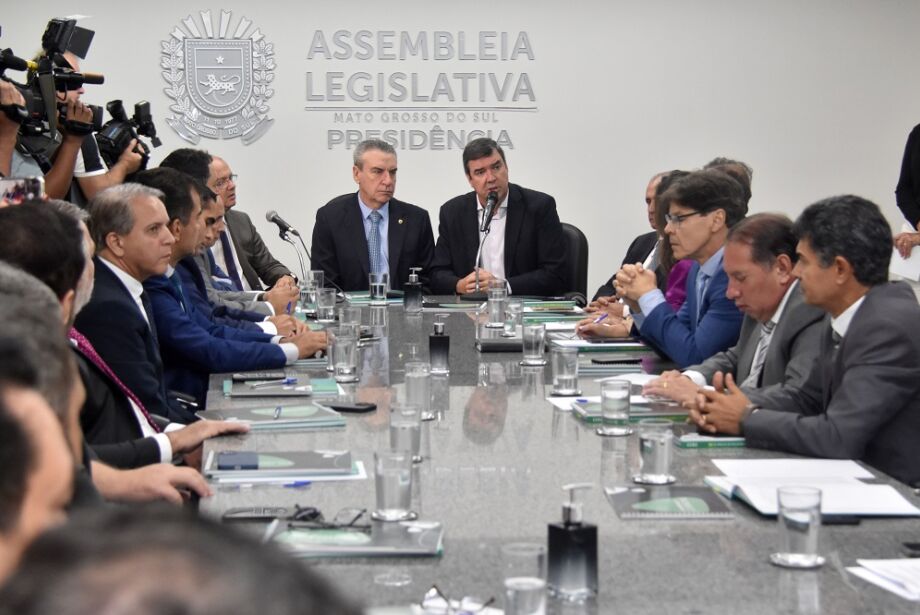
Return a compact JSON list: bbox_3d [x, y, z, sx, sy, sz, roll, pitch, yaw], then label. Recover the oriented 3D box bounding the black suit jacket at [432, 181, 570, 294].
[{"bbox_3d":[0.147,-0.130,7.456,0.550,0.680,0.450,0,6,1],"label":"black suit jacket"}]

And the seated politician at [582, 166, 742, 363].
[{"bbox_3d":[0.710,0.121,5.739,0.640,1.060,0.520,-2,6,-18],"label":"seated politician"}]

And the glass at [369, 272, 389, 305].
[{"bbox_3d":[-0.298,-0.068,7.023,0.076,0.114,0.076,-1,6,-6],"label":"glass"}]

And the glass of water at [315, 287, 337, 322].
[{"bbox_3d":[-0.451,-0.011,6.474,0.076,0.114,0.076,-1,6,-6],"label":"glass of water"}]

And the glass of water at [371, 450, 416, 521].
[{"bbox_3d":[-0.115,0.311,3.381,0.076,0.114,0.076,-1,6,-6],"label":"glass of water"}]

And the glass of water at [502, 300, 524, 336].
[{"bbox_3d":[0.177,0.035,6.318,0.079,0.119,0.079,0,6,0],"label":"glass of water"}]

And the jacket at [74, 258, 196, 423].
[{"bbox_3d":[-0.840,0.141,5.038,0.400,0.540,0.470,2,6,15],"label":"jacket"}]

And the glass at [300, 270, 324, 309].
[{"bbox_3d":[-0.534,-0.064,6.983,0.076,0.114,0.076,-1,6,-6],"label":"glass"}]

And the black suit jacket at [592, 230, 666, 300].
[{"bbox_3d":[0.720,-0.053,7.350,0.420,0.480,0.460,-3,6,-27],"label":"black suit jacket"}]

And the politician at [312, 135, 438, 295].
[{"bbox_3d":[-0.344,0.026,7.442,0.540,1.340,0.750,0,6,-4],"label":"politician"}]

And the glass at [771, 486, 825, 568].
[{"bbox_3d":[0.544,0.352,3.091,0.079,0.119,0.079,0,6,0],"label":"glass"}]

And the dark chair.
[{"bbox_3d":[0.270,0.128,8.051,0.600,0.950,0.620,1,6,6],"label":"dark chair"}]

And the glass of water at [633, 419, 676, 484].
[{"bbox_3d":[0.378,0.277,3.715,0.076,0.114,0.076,-1,6,-6],"label":"glass of water"}]

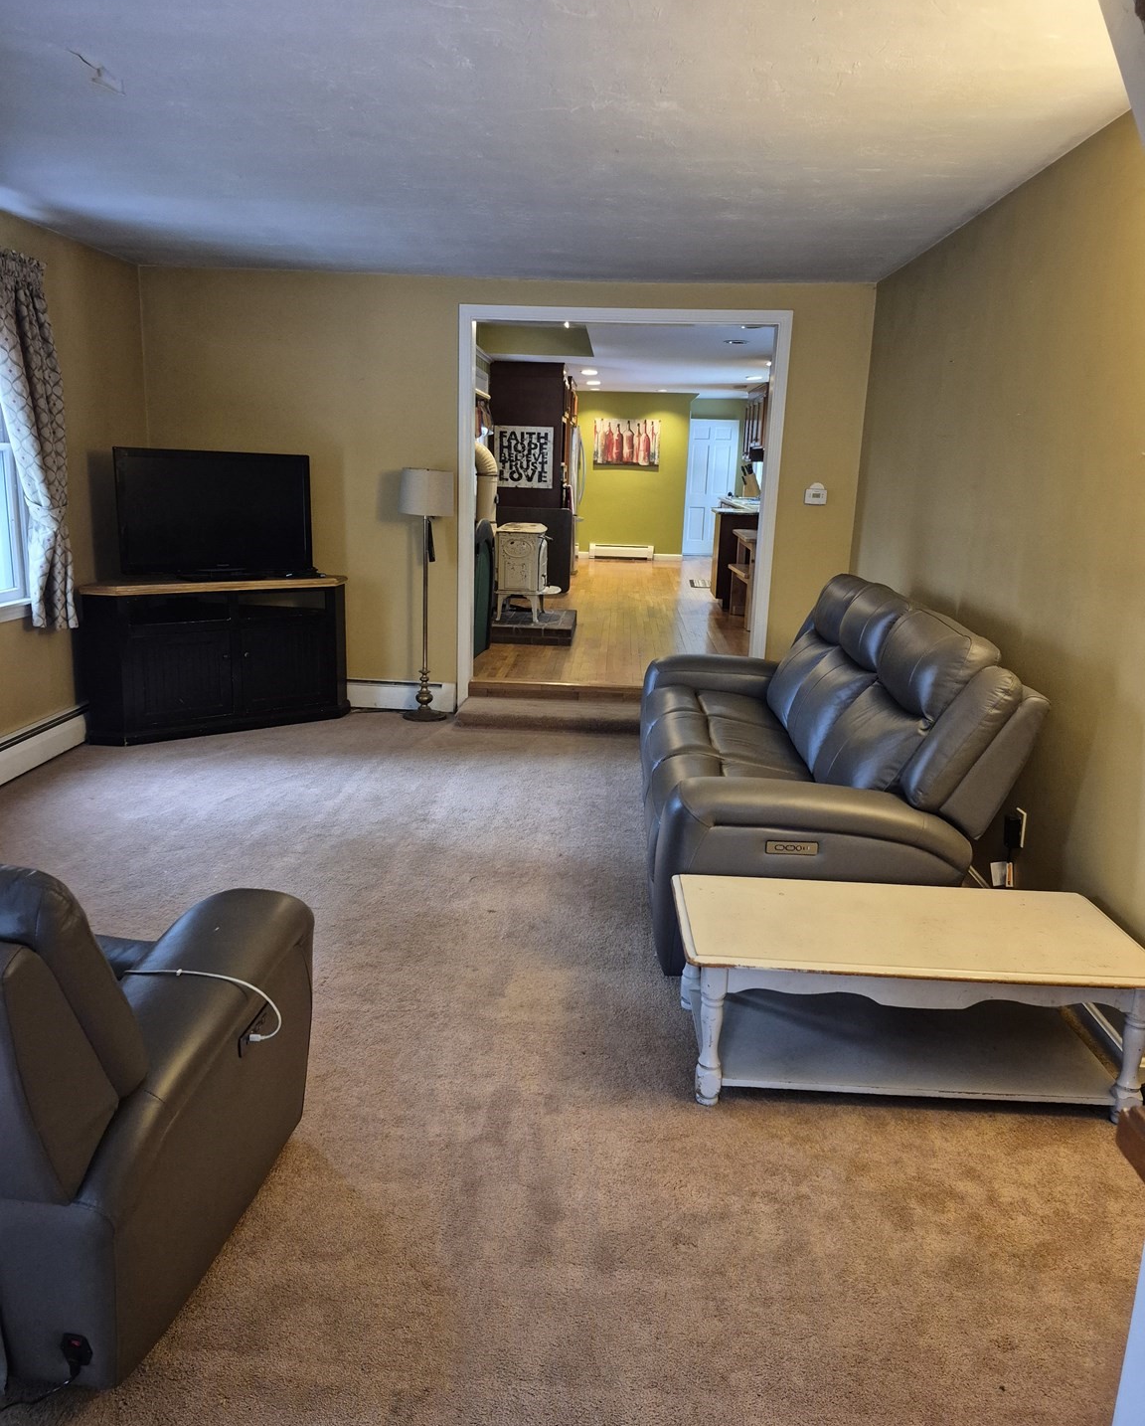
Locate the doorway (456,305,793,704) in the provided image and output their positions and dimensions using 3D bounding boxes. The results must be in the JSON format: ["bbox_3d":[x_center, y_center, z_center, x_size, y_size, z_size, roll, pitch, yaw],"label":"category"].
[{"bbox_3d":[0.275,-1.216,6.283,1.952,2.400,0.150,2,14,2],"label":"doorway"}]

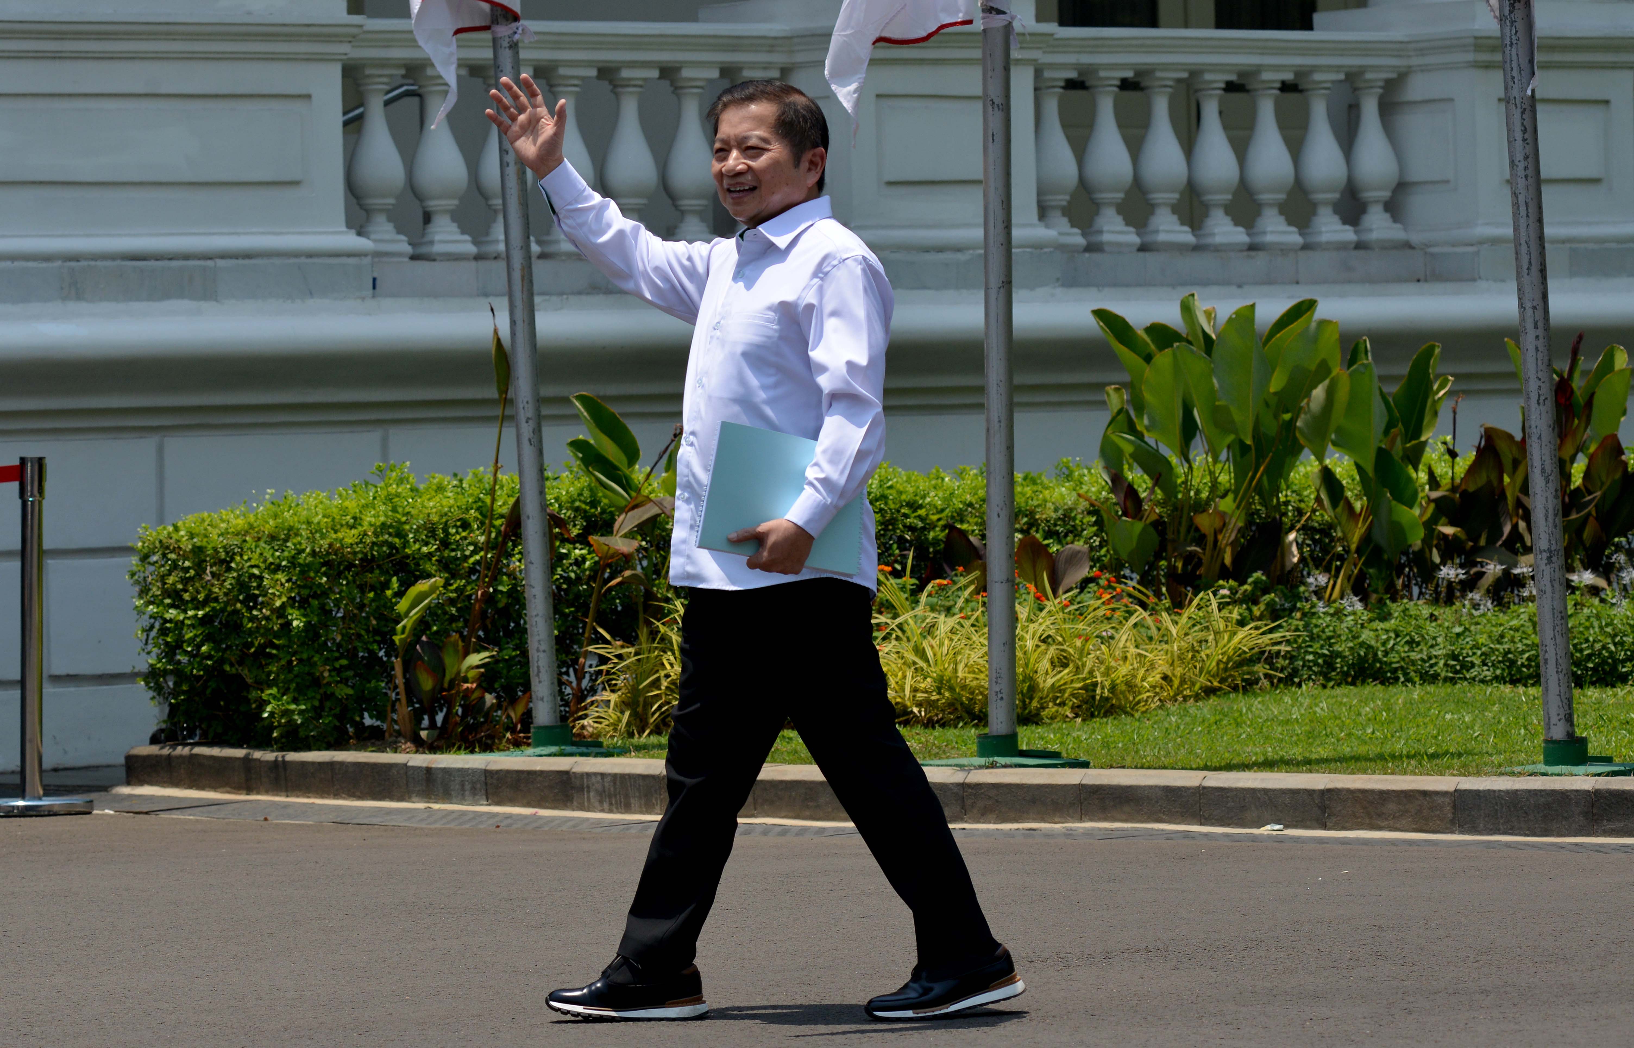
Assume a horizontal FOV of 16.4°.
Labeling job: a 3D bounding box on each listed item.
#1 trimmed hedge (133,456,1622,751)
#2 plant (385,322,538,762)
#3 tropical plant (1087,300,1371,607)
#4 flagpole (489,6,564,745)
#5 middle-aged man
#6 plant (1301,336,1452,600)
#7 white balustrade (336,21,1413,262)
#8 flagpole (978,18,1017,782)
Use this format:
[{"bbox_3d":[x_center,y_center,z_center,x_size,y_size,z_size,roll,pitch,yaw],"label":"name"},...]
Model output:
[{"bbox_3d":[0.447,0.174,17.947,5.308,0.780,0.850,-2,1,-30],"label":"trimmed hedge"},{"bbox_3d":[-1.010,0.029,16.063,0.500,1.226,0.420,-1,1,0],"label":"plant"},{"bbox_3d":[1.325,-0.133,18.013,0.900,1.205,0.750,-1,1,0],"label":"tropical plant"},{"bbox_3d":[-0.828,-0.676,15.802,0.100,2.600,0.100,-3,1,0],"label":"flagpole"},{"bbox_3d":[-0.110,0.039,9.840,0.870,1.634,0.580,-2,1,-20],"label":"middle-aged man"},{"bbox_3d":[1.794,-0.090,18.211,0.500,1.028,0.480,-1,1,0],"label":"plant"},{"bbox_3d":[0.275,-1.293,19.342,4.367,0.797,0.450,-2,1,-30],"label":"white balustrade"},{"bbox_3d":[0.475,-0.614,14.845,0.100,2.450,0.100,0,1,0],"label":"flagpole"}]

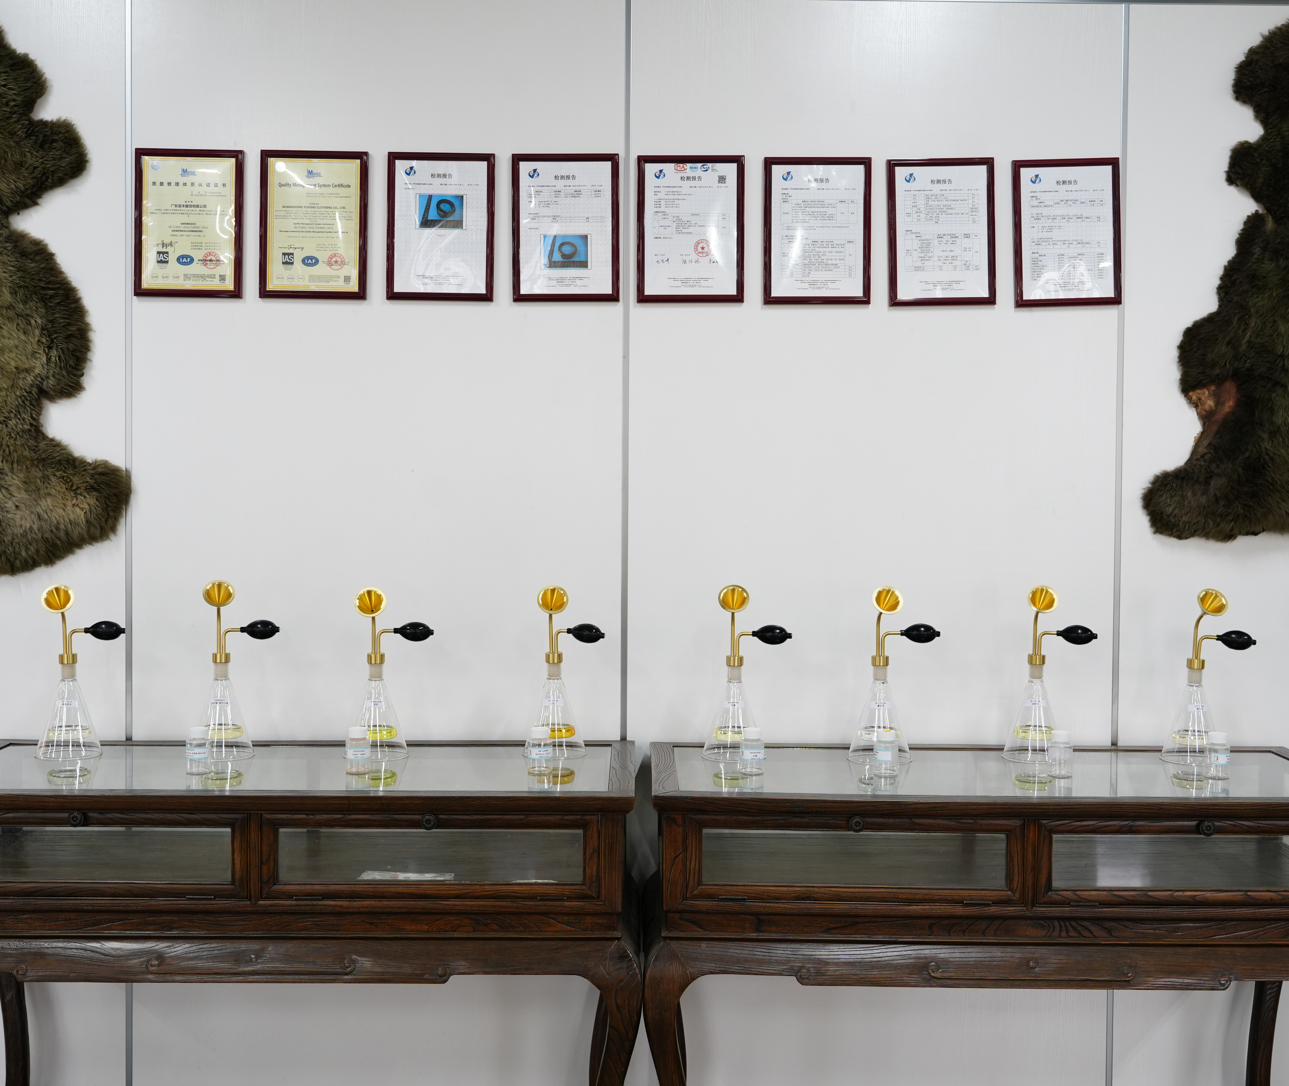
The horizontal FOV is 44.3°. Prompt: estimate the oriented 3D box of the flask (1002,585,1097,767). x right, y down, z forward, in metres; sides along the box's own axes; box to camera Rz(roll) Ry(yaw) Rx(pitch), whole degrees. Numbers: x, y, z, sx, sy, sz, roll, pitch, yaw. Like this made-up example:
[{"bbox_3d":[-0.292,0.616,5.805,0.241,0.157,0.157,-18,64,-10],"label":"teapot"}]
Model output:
[{"bbox_3d":[0.883,0.280,3.455,0.202,0.379,0.153,0,2,-1],"label":"flask"}]

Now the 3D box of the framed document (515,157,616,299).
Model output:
[{"bbox_3d":[-0.170,-0.688,3.469,0.234,0.322,0.018,0,2,0],"label":"framed document"}]

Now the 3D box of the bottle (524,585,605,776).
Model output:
[{"bbox_3d":[-0.174,0.277,3.448,0.178,0.372,0.150,0,2,-1],"label":"bottle"}]

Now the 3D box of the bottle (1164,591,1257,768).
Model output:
[{"bbox_3d":[1.228,0.285,3.456,0.200,0.374,0.154,0,2,-1],"label":"bottle"}]

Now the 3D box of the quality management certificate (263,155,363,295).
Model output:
[{"bbox_3d":[-0.736,-0.709,3.535,0.240,0.327,0.020,1,2,-1],"label":"quality management certificate"}]

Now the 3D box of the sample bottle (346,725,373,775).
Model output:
[{"bbox_3d":[-0.566,0.411,3.139,0.048,0.087,0.048,0,2,0],"label":"sample bottle"}]

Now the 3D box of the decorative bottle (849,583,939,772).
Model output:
[{"bbox_3d":[0.528,0.273,3.340,0.195,0.363,0.137,0,2,-2],"label":"decorative bottle"}]

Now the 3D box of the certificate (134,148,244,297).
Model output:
[{"bbox_3d":[-0.992,-0.696,3.462,0.234,0.322,0.018,1,2,0],"label":"certificate"}]

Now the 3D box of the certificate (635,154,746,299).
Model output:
[{"bbox_3d":[0.103,-0.686,3.471,0.234,0.322,0.018,0,2,0],"label":"certificate"}]

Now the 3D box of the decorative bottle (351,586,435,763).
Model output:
[{"bbox_3d":[-0.553,0.278,3.434,0.199,0.367,0.152,0,2,-1],"label":"decorative bottle"}]

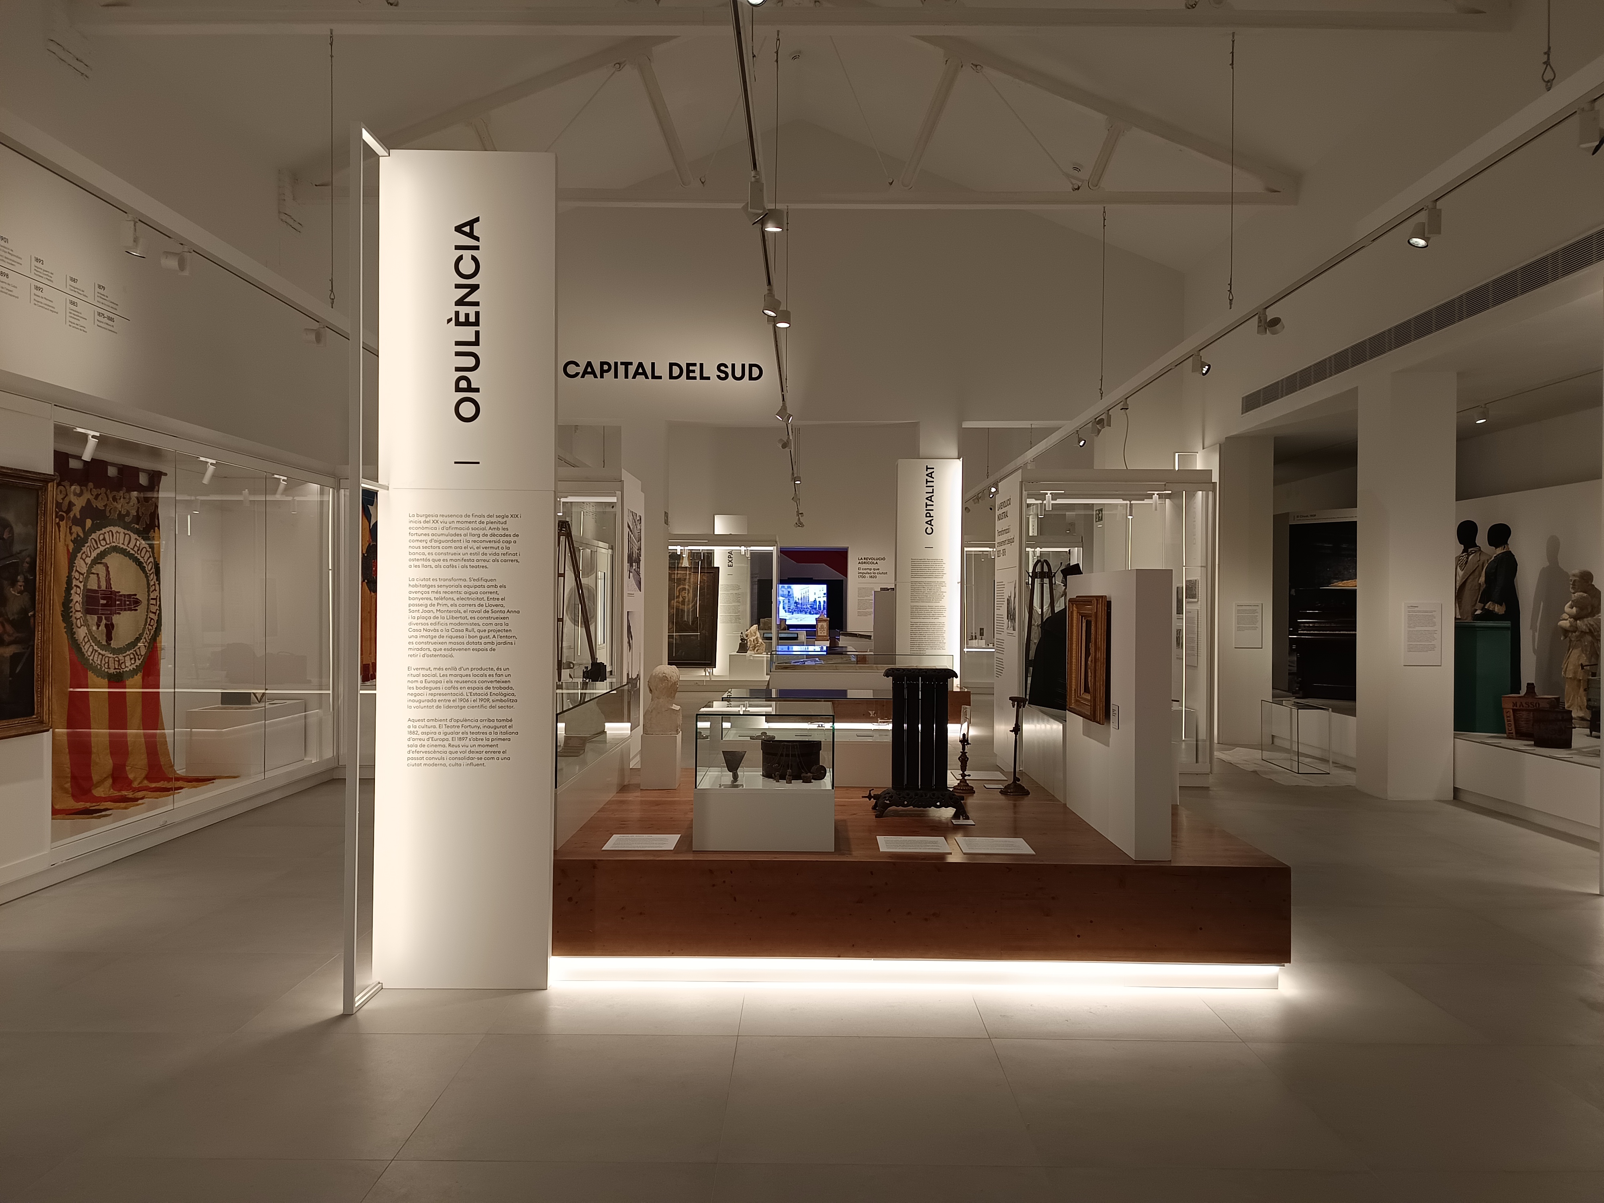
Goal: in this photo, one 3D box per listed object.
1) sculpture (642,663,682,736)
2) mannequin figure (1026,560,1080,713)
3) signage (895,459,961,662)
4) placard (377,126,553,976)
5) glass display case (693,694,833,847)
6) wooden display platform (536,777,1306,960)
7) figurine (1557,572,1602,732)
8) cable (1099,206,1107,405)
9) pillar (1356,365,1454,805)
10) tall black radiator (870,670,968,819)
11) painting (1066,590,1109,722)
[{"bbox_3d":[-0.789,0.551,6.255,0.210,0.385,0.200,0,0,-17],"label":"sculpture"},{"bbox_3d":[1.620,0.210,6.579,0.430,0.865,0.550,0,0,-32],"label":"mannequin figure"},{"bbox_3d":[1.543,-0.121,13.542,0.740,3.200,0.500,0,0,0],"label":"signage"},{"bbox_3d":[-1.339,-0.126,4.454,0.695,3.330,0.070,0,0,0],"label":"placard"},{"bbox_3d":[-0.154,0.754,4.893,0.580,0.575,0.545,0,0,0],"label":"glass display case"},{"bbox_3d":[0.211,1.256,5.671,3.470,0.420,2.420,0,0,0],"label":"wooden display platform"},{"bbox_3d":[6.852,0.403,9.754,0.400,1.360,0.420,0,0,-11],"label":"figurine"},{"bbox_3d":[2.870,-2.835,10.594,0.025,1.860,0.025,0,0,0],"label":"cable"},{"bbox_3d":[4.928,-0.121,9.089,0.490,3.400,0.510,0,0,0],"label":"pillar"},{"bbox_3d":[0.570,0.687,5.473,0.480,0.725,0.250,0,0,0],"label":"tall black radiator"},{"bbox_3d":[1.329,0.260,5.168,0.070,0.565,0.530,0,0,0],"label":"painting"}]

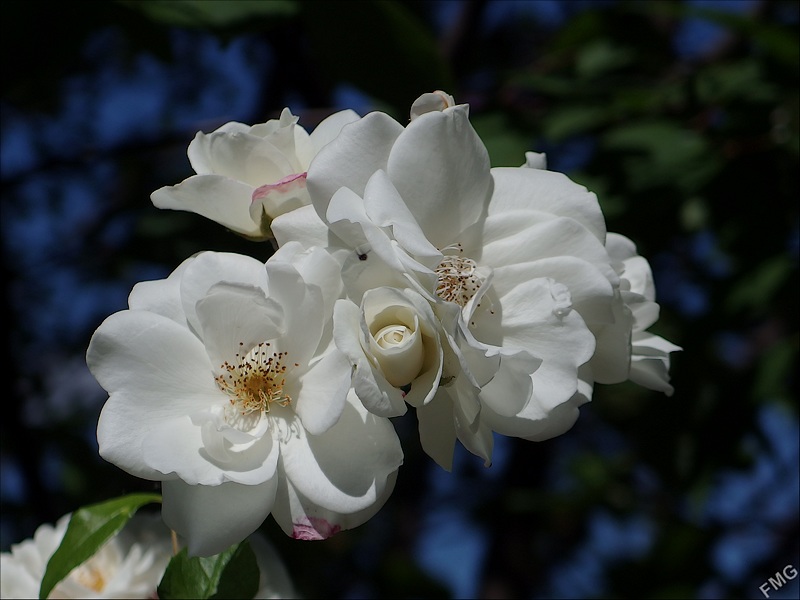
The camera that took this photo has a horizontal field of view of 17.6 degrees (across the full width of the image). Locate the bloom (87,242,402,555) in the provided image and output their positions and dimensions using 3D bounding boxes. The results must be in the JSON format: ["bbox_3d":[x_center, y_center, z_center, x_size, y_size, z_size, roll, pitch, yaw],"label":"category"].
[{"bbox_3d":[-0.040,0.025,0.665,0.081,0.080,0.048,0,-18,5],"label":"bloom"}]

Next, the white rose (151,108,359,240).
[{"bbox_3d":[-0.038,-0.034,0.700,0.056,0.042,0.048,-2,-28,22],"label":"white rose"}]

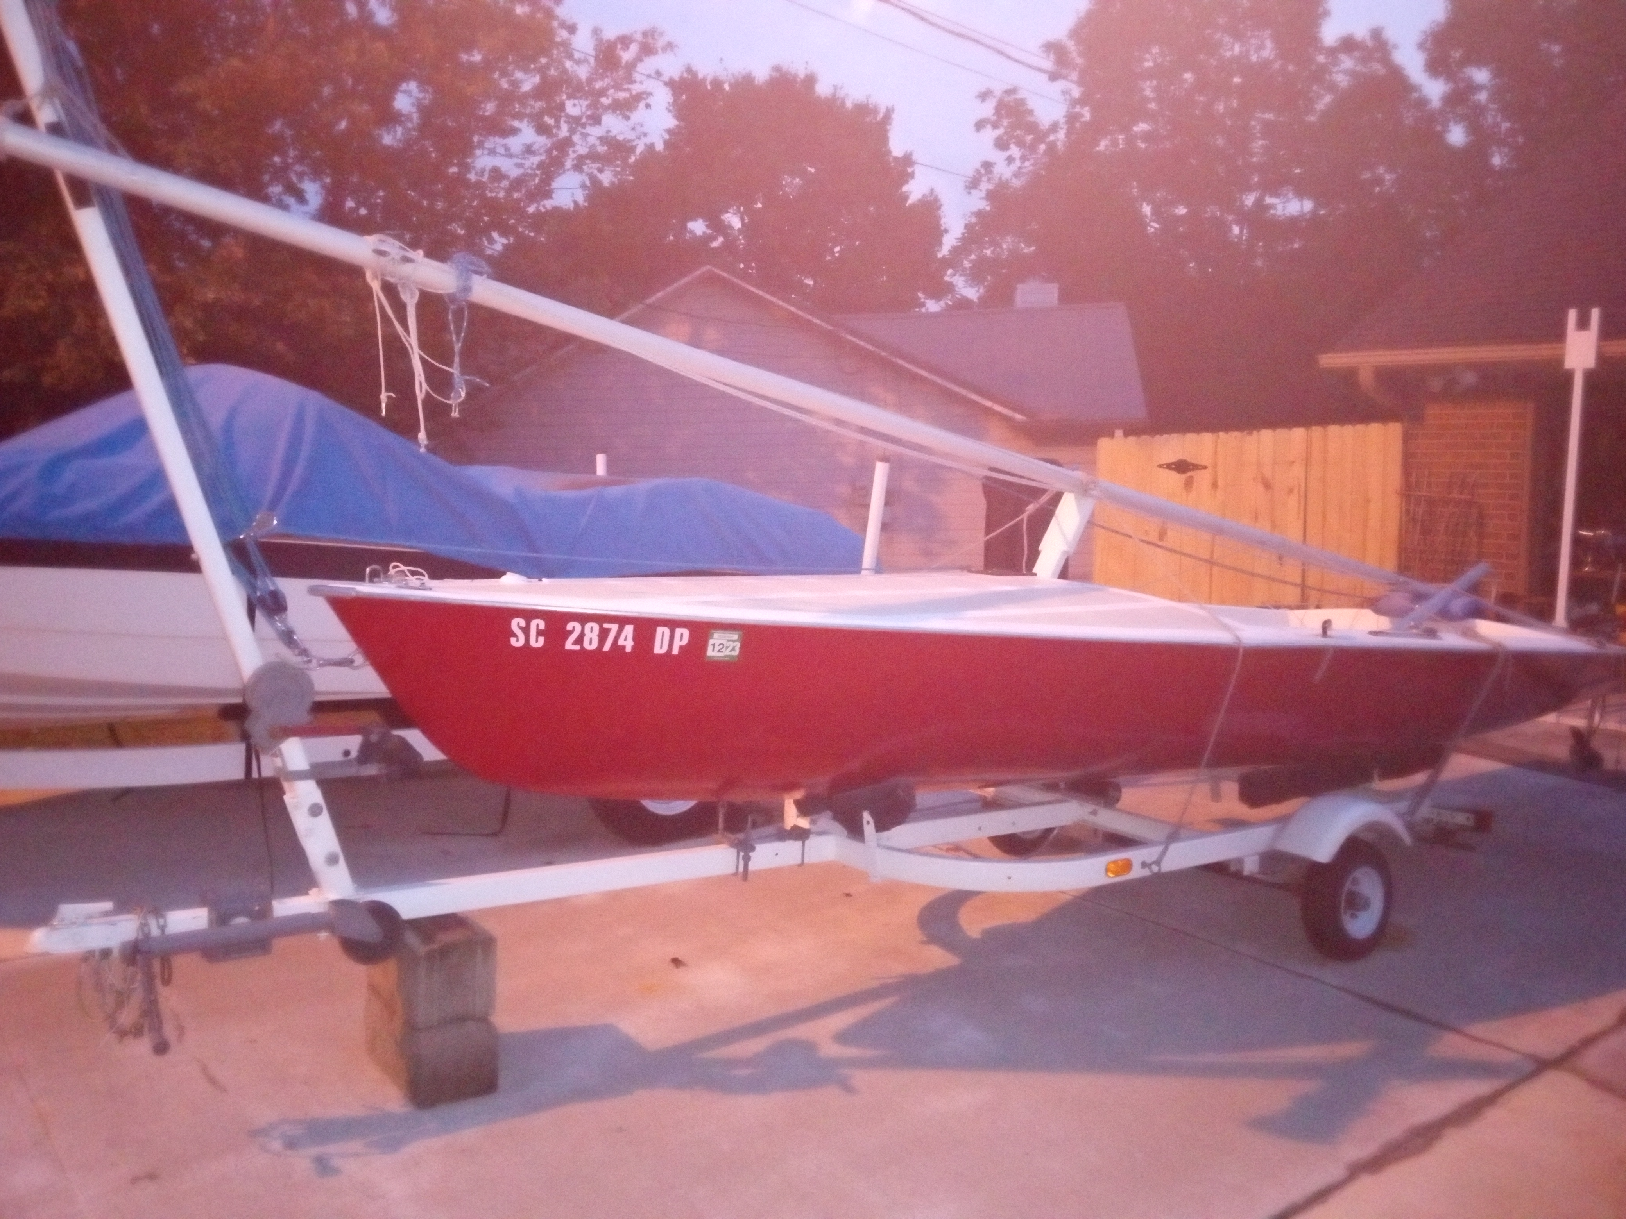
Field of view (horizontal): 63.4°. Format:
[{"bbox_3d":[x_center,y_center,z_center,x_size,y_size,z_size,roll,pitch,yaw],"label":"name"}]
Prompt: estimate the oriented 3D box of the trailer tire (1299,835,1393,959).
[{"bbox_3d":[1.827,0.975,4.519,0.410,0.410,0.120,-3,6,-33],"label":"trailer tire"}]

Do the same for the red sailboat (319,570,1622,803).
[{"bbox_3d":[0.950,0.273,4.809,5.300,0.770,1.800,0,4,-32],"label":"red sailboat"}]

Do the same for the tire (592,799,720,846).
[{"bbox_3d":[-0.676,0.728,5.813,0.620,0.620,0.190,-3,6,-30],"label":"tire"}]

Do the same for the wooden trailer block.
[{"bbox_3d":[-1.010,1.050,3.523,0.196,0.400,0.400,-3,6,-34],"label":"wooden trailer block"}]

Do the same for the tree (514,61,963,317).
[{"bbox_3d":[-1.835,-7.628,32.434,10.200,12.300,9.800,0,5,0],"label":"tree"}]

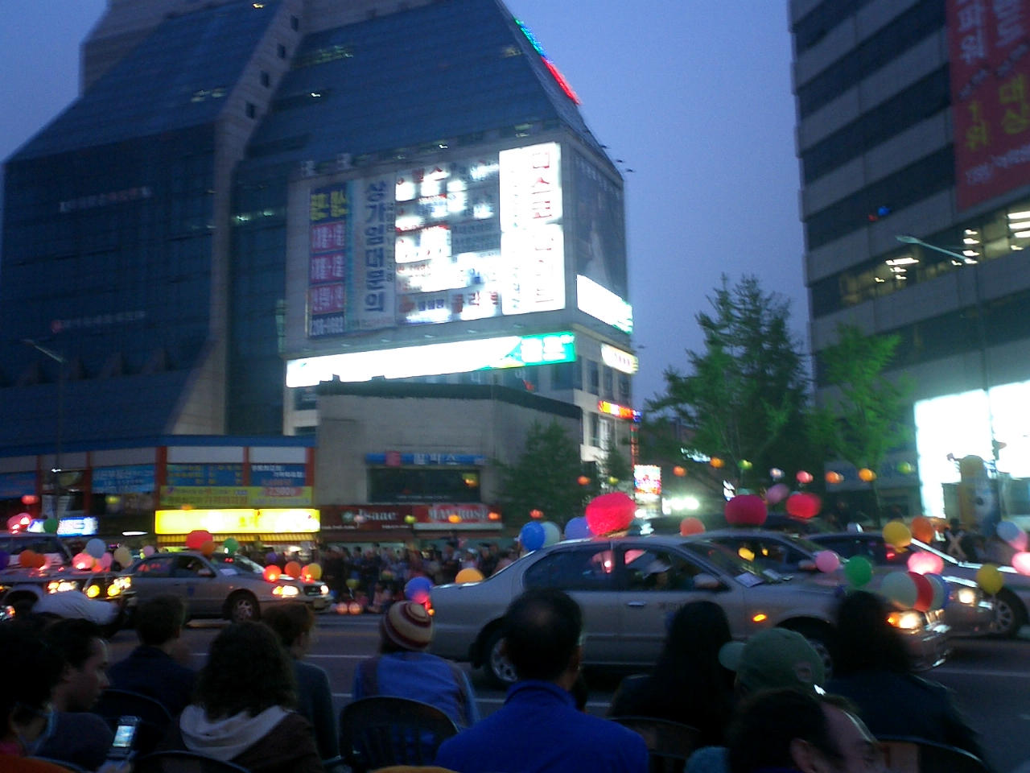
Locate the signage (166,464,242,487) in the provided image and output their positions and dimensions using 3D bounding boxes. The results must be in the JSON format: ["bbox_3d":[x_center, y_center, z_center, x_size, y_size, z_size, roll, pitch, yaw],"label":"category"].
[{"bbox_3d":[-13.392,3.839,47.533,3.118,0.972,0.100,2,-9,-20],"label":"signage"}]

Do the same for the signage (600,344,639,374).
[{"bbox_3d":[8.194,-1.990,83.504,0.400,1.483,8.975,-5,-9,24],"label":"signage"}]

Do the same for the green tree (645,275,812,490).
[{"bbox_3d":[7.089,1.330,35.259,5.400,10.061,5.200,-3,-9,11],"label":"green tree"}]

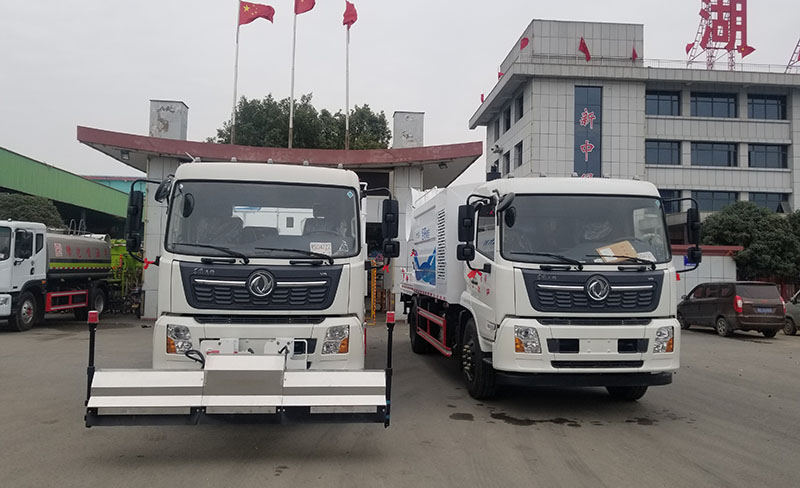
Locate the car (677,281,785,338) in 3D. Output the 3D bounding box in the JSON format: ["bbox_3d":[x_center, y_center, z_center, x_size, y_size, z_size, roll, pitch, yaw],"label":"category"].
[{"bbox_3d":[10.558,2.086,20.041,1.680,1.700,4.350,1,-3,-8],"label":"car"}]

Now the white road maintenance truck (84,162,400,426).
[{"bbox_3d":[-1.892,0.665,10.088,2.900,3.100,9.000,1,-3,-5],"label":"white road maintenance truck"}]

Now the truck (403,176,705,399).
[{"bbox_3d":[1.841,0.792,11.634,2.700,3.120,8.700,1,-3,-7],"label":"truck"}]

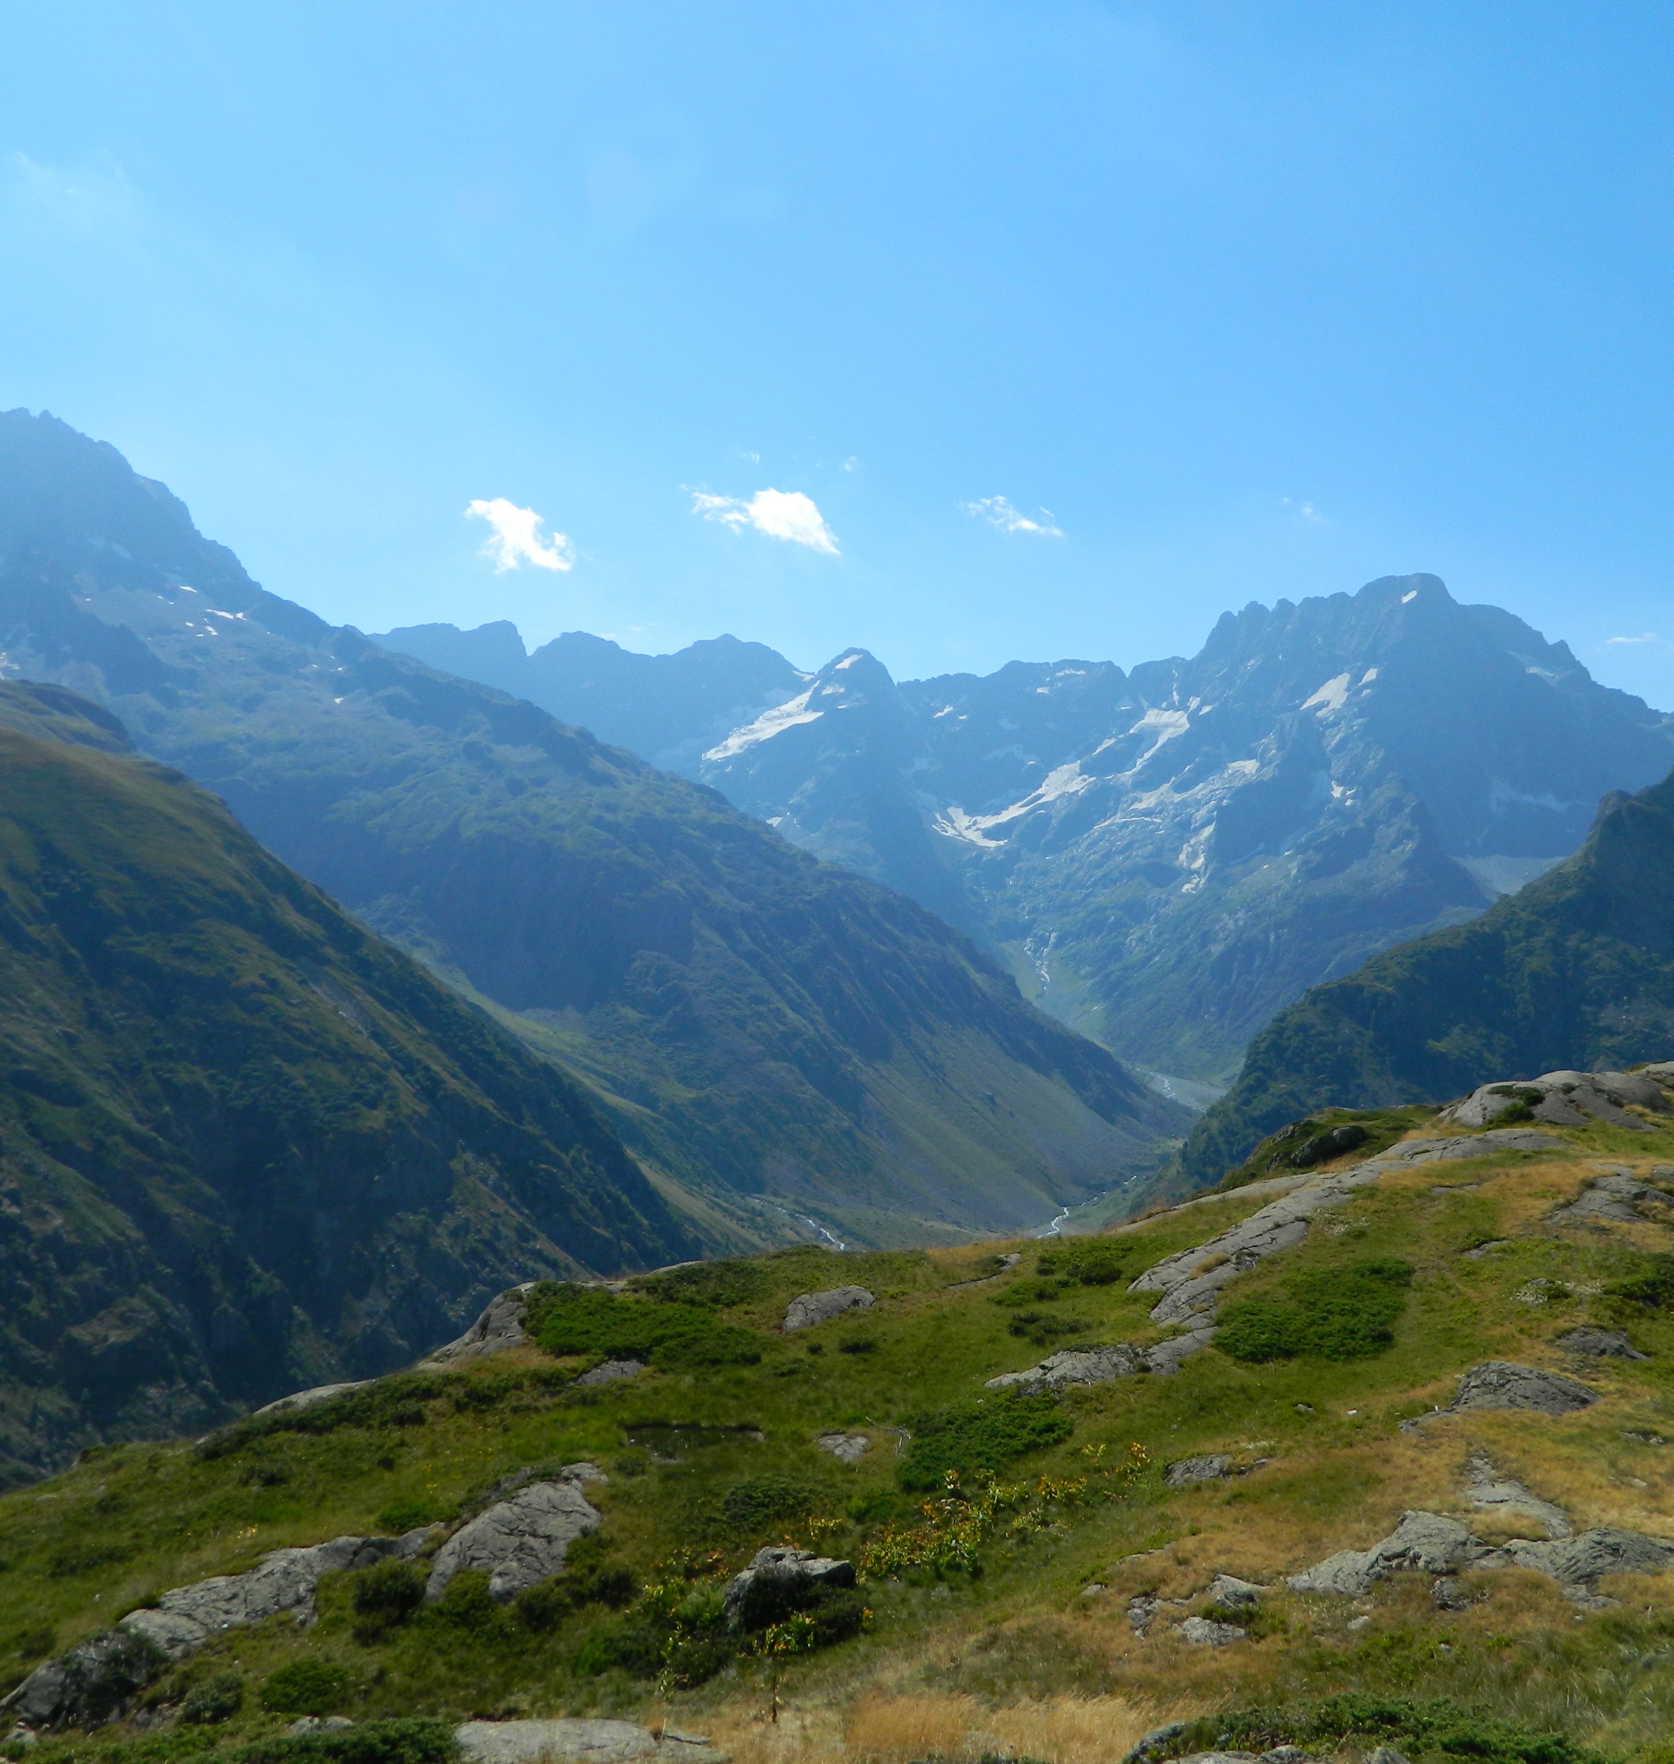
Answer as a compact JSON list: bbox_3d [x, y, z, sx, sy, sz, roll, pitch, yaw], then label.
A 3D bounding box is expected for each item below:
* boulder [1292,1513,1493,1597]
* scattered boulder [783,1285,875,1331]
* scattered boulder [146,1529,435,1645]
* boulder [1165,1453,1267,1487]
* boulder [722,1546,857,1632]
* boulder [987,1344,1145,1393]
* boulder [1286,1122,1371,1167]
[{"bbox_3d":[5.373,6.524,16.500,1.920,0.550,1.100,0,-2,0],"label":"boulder"},{"bbox_3d":[-0.166,8.533,34.000,1.780,0.700,1.300,0,-2,0],"label":"scattered boulder"},{"bbox_3d":[-6.265,8.100,19.500,3.210,0.900,1.600,0,-2,0],"label":"scattered boulder"},{"bbox_3d":[4.791,7.443,21.500,1.240,0.300,0.800,0,-2,0],"label":"boulder"},{"bbox_3d":[-0.487,7.062,17.000,1.280,0.680,0.950,0,-2,0],"label":"boulder"},{"bbox_3d":[3.838,8.155,28.500,2.570,0.550,1.400,0,-2,0],"label":"boulder"},{"bbox_3d":[15.048,8.044,52.000,2.510,1.200,1.800,0,-2,0],"label":"boulder"}]

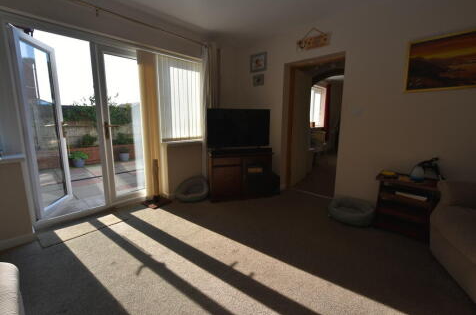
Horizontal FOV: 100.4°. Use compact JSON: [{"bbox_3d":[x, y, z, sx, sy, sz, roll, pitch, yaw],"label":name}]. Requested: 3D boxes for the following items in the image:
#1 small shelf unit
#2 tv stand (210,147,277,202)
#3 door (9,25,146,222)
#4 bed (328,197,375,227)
[{"bbox_3d":[1.711,0.485,2.052,0.433,0.536,0.319,7,11,40],"label":"small shelf unit"},{"bbox_3d":[0.037,0.263,3.046,0.948,0.669,0.412,-2,9,-15],"label":"tv stand"},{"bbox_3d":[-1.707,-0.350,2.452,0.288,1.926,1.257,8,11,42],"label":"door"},{"bbox_3d":[1.306,0.630,2.270,0.494,0.180,0.494,7,11,40],"label":"bed"}]

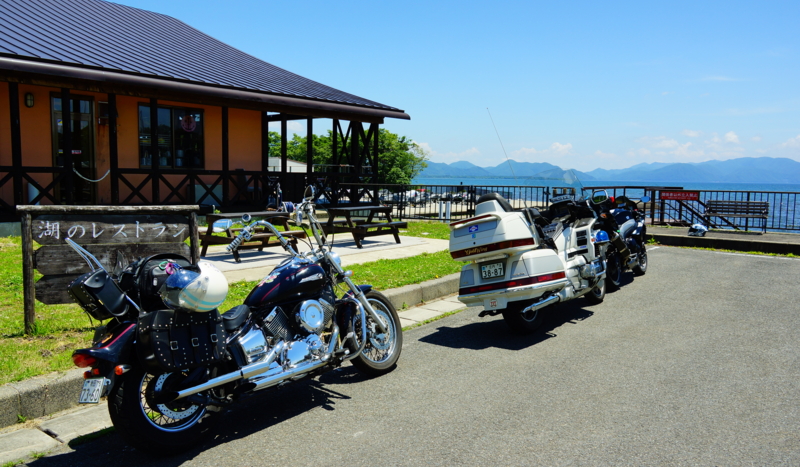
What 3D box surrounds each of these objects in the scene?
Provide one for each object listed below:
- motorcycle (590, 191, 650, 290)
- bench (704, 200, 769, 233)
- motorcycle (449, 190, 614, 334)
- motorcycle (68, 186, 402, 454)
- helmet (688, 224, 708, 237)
[{"bbox_3d":[3.149,0.131,8.365,0.780,1.160,2.130,5,7,36],"label":"motorcycle"},{"bbox_3d":[8.425,-0.428,15.010,1.360,0.780,0.580,4,6,33],"label":"bench"},{"bbox_3d":[1.563,0.175,6.130,0.950,1.420,2.660,5,7,38],"label":"motorcycle"},{"bbox_3d":[-0.825,0.407,3.802,0.960,1.370,2.420,5,7,38],"label":"motorcycle"},{"bbox_3d":[6.565,-0.067,13.196,0.360,0.280,0.270,1,5,2],"label":"helmet"}]

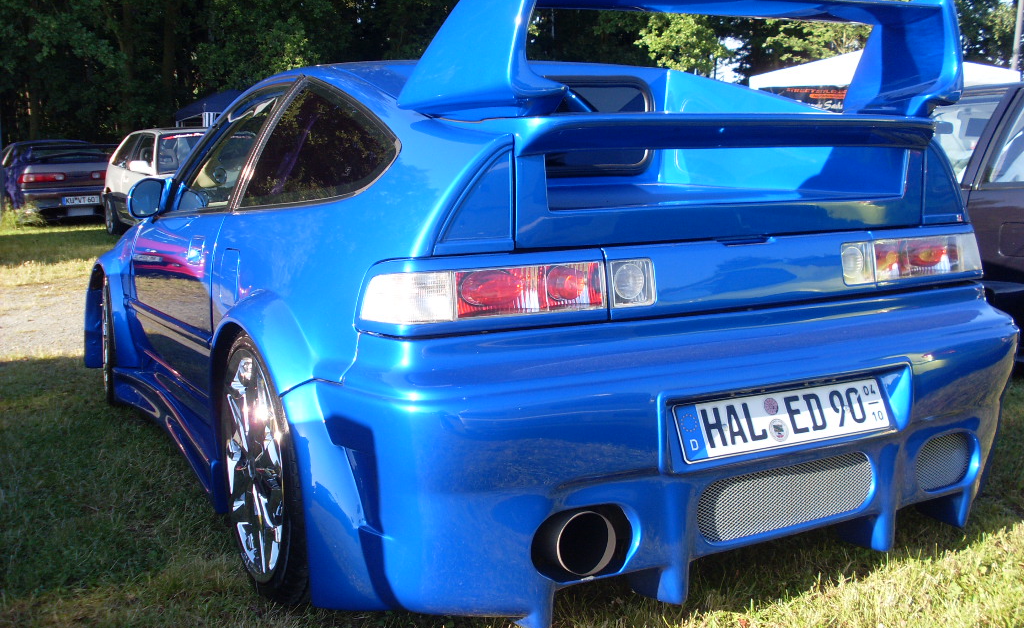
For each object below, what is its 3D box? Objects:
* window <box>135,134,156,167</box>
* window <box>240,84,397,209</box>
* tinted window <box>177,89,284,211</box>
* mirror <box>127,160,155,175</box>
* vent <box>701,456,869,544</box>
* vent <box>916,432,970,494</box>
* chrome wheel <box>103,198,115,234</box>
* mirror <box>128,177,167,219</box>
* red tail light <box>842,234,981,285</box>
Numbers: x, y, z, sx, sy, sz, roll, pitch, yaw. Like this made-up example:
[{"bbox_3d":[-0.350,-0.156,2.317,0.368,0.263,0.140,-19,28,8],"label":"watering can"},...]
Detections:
[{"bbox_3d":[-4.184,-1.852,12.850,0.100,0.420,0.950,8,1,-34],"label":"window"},{"bbox_3d":[-0.428,-0.373,2.461,0.090,0.310,0.768,8,1,-35],"label":"window"},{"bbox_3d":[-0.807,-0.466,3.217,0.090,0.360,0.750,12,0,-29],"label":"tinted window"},{"bbox_3d":[-4.274,-1.688,12.950,0.250,0.150,0.140,-7,10,-35],"label":"mirror"},{"bbox_3d":[0.541,0.359,2.220,0.455,0.125,0.050,-5,9,-28],"label":"vent"},{"bbox_3d":[0.940,0.326,2.461,0.180,0.130,0.050,-6,9,-35],"label":"vent"},{"bbox_3d":[-4.946,-1.221,14.043,0.180,0.460,0.460,-6,9,-33],"label":"chrome wheel"},{"bbox_3d":[-1.160,-0.370,3.567,0.140,0.125,0.120,-5,9,-28],"label":"mirror"},{"bbox_3d":[0.886,-0.124,2.507,0.490,0.100,0.090,-5,9,-28],"label":"red tail light"}]

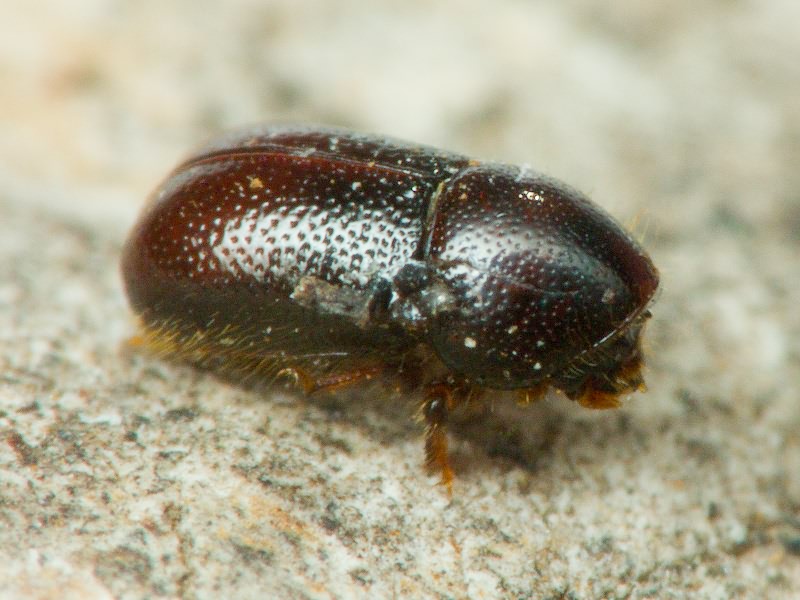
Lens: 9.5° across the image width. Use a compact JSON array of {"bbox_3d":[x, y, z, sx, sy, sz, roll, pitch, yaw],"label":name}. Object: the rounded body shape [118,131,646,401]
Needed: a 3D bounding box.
[{"bbox_3d":[0.000,0.000,0.041,0.005,0.002,0.002,10,32,17],"label":"rounded body shape"}]

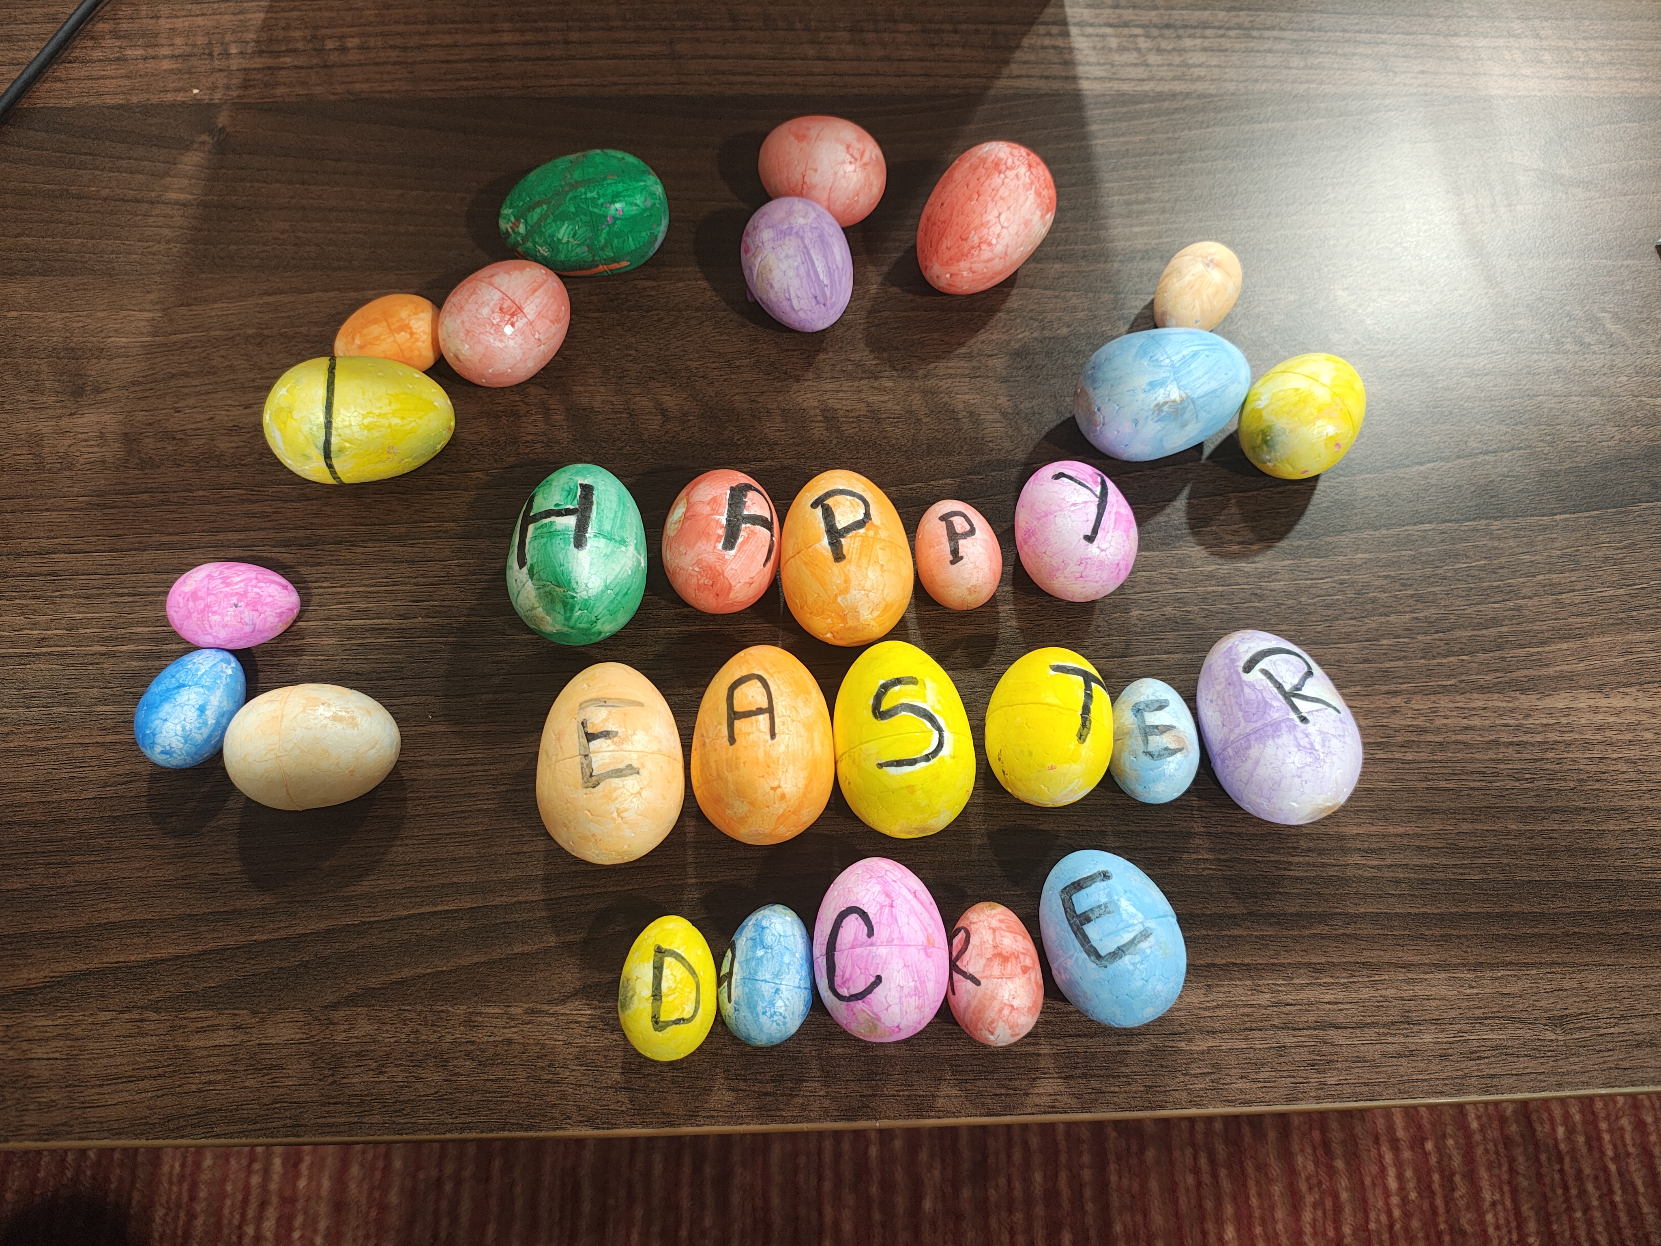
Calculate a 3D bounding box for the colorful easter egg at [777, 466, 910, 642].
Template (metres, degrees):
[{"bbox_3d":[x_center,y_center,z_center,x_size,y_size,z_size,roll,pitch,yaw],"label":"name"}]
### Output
[{"bbox_3d":[0.006,-0.024,0.457,0.050,0.050,0.071,-6,69,-3],"label":"colorful easter egg"}]

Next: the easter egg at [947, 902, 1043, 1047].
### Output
[{"bbox_3d":[0.053,0.115,0.391,0.031,0.031,0.045,0,61,-1],"label":"easter egg"}]

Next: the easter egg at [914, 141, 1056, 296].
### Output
[{"bbox_3d":[0.067,-0.174,0.515,0.051,0.051,0.073,33,72,11],"label":"easter egg"}]

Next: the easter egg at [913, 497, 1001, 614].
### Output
[{"bbox_3d":[0.049,-0.026,0.468,0.033,0.033,0.044,-11,69,-5],"label":"easter egg"}]

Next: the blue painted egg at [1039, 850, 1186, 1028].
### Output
[{"bbox_3d":[0.096,0.107,0.410,0.046,0.046,0.060,-18,70,-7],"label":"blue painted egg"}]

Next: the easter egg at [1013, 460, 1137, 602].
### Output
[{"bbox_3d":[0.091,-0.034,0.448,0.043,0.043,0.057,-9,61,-5],"label":"easter egg"}]

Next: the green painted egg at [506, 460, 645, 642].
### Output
[{"bbox_3d":[-0.096,-0.025,0.456,0.051,0.051,0.072,1,69,0],"label":"green painted egg"}]

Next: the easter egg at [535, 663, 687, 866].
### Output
[{"bbox_3d":[-0.075,0.048,0.408,0.049,0.049,0.071,-5,61,-3],"label":"easter egg"}]

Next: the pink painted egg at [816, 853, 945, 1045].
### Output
[{"bbox_3d":[0.016,0.105,0.388,0.044,0.044,0.058,-3,61,-2],"label":"pink painted egg"}]

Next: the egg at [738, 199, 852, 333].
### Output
[{"bbox_3d":[-0.013,-0.148,0.495,0.044,0.044,0.058,-19,75,-9],"label":"egg"}]

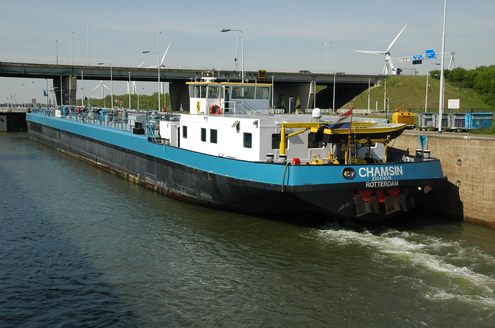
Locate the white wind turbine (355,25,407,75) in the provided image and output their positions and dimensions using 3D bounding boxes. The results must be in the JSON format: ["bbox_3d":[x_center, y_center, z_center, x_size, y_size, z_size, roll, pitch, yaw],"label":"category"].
[{"bbox_3d":[137.880,-99.360,655.870,55.000,88.200,10.500,3,6,25],"label":"white wind turbine"}]

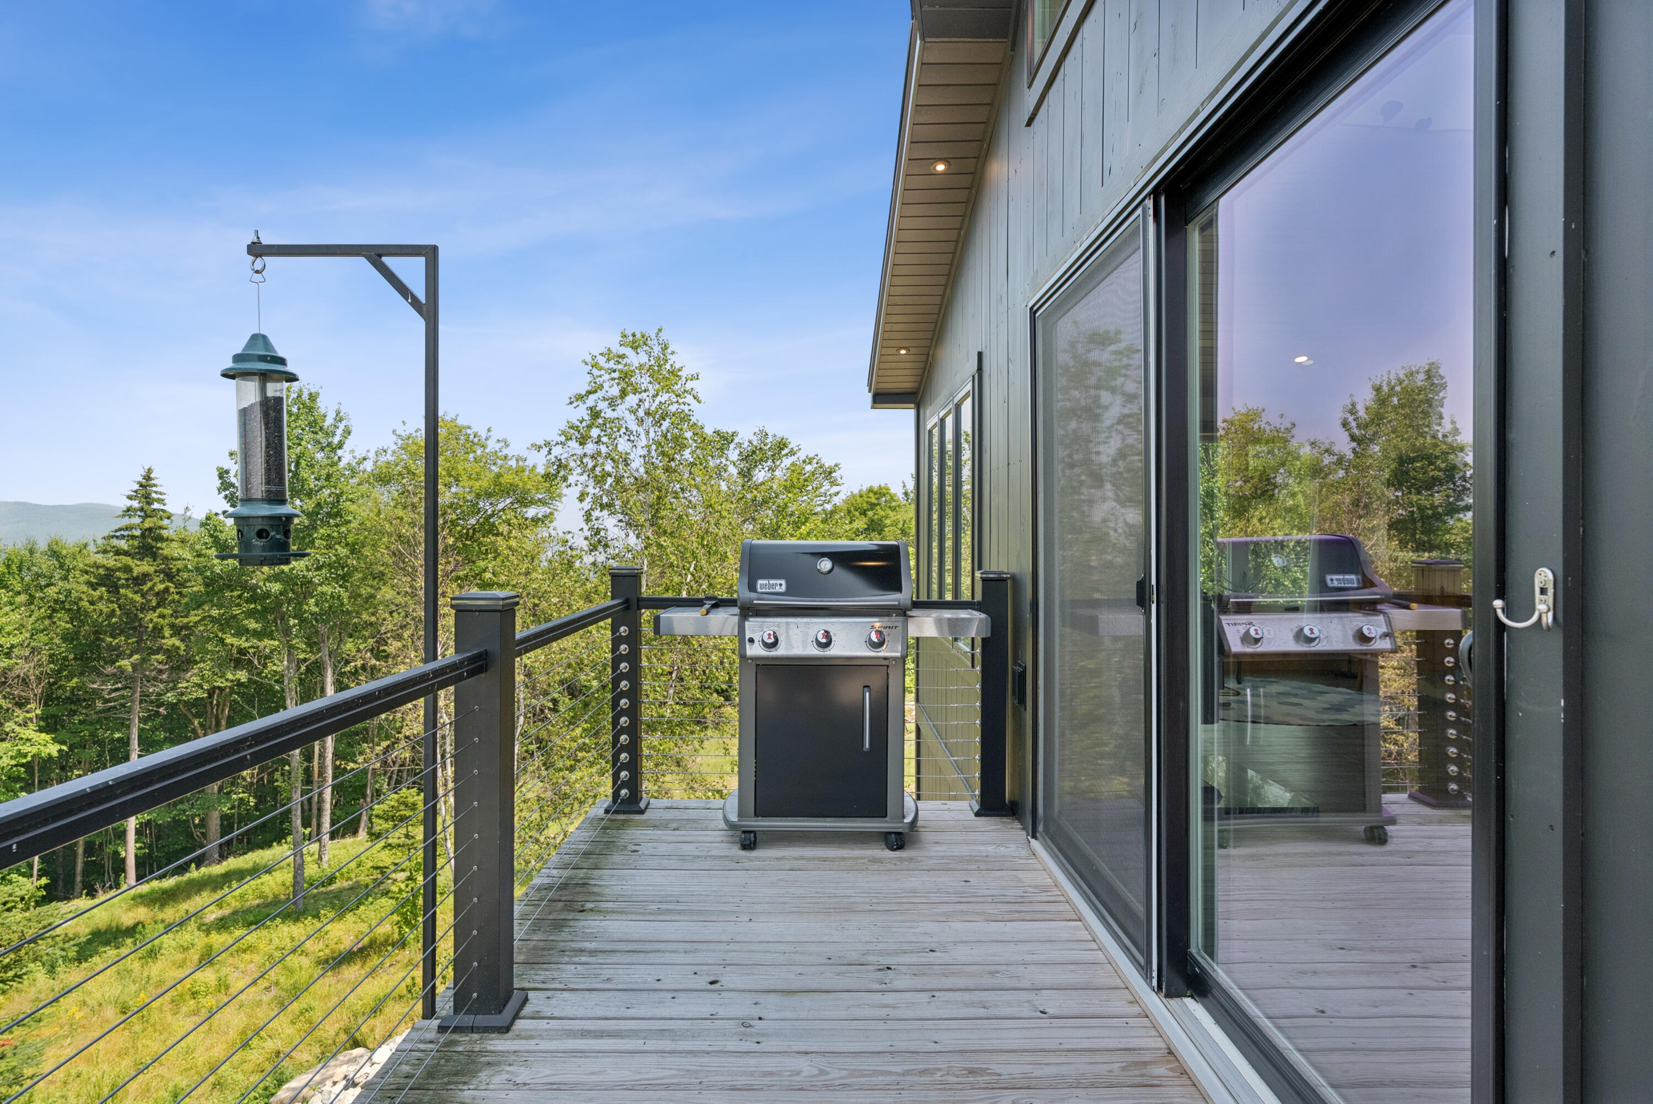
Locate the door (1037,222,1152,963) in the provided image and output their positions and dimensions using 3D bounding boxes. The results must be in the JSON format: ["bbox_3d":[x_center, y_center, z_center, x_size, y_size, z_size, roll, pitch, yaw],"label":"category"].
[{"bbox_3d":[0.817,0.095,2.850,0.050,1.955,1.190,0,1,-1],"label":"door"}]

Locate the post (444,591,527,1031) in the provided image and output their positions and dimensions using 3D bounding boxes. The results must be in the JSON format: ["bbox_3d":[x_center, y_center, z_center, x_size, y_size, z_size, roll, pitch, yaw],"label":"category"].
[{"bbox_3d":[-0.831,0.613,2.245,0.165,1.030,0.165,0,1,-1],"label":"post"}]

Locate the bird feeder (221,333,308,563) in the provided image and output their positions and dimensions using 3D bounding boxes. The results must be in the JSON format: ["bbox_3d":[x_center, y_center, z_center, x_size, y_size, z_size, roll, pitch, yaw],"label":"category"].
[{"bbox_3d":[-1.391,-0.254,2.270,0.235,0.572,0.235,0,1,-1],"label":"bird feeder"}]

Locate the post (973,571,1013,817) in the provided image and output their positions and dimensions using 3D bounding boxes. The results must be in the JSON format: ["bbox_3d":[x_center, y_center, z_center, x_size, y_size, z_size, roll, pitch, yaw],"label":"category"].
[{"bbox_3d":[0.712,0.595,3.940,0.163,1.033,0.163,0,1,-1],"label":"post"}]

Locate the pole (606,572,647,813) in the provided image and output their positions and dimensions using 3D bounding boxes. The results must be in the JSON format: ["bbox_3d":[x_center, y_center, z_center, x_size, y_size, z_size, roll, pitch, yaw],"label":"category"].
[{"bbox_3d":[-0.853,0.585,3.955,0.163,1.035,0.163,0,1,-1],"label":"pole"}]

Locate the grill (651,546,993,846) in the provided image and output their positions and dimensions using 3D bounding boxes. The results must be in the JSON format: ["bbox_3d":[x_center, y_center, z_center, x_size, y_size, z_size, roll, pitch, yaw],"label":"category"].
[{"bbox_3d":[-0.016,0.533,3.640,1.280,1.150,0.600,0,1,-1],"label":"grill"}]

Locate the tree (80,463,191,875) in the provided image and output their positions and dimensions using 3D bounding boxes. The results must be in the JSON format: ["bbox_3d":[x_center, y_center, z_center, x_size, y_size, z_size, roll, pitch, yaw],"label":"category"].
[{"bbox_3d":[-12.800,2.330,17.000,2.200,7.800,2.200,0,1,-1],"label":"tree"}]

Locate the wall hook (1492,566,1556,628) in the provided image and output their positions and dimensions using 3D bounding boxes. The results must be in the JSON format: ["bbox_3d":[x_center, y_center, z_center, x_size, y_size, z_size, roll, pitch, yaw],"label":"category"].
[{"bbox_3d":[0.808,0.054,1.060,0.040,0.071,0.068,0,1,-1],"label":"wall hook"}]

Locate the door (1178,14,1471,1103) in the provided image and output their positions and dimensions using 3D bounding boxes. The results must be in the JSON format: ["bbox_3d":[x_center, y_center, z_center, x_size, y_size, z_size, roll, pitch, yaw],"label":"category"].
[{"bbox_3d":[0.920,0.100,1.735,0.050,1.950,1.180,0,1,-1],"label":"door"}]

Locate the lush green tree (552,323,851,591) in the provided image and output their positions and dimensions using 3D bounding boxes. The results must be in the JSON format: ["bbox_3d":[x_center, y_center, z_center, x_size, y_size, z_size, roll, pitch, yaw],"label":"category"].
[{"bbox_3d":[-1.600,0.420,11.000,3.500,6.100,3.200,0,1,-1],"label":"lush green tree"}]

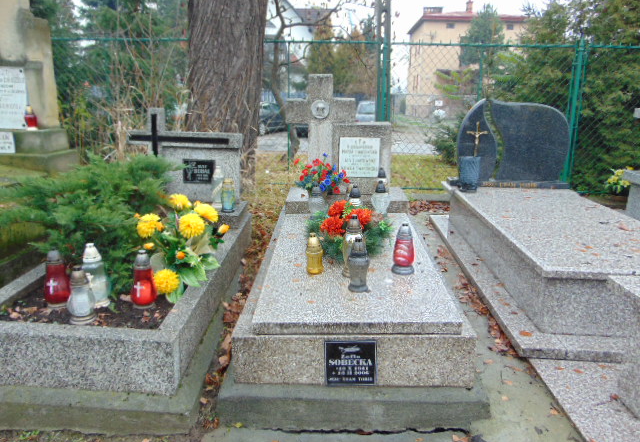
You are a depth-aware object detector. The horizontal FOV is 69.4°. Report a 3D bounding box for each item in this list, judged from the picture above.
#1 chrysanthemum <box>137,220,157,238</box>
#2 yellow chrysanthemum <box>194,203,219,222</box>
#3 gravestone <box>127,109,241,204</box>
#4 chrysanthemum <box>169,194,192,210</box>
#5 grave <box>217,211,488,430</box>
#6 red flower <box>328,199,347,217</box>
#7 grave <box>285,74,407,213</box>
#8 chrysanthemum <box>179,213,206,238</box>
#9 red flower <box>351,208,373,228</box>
[{"bbox_3d":[-0.856,0.037,2.280,0.097,0.085,0.090,1,17,1],"label":"chrysanthemum"},{"bbox_3d":[-0.560,-0.042,2.280,0.108,0.085,0.100,1,17,1],"label":"yellow chrysanthemum"},{"bbox_3d":[-0.985,-0.489,3.494,0.837,0.719,0.138,1,17,1],"label":"gravestone"},{"bbox_3d":[-0.709,-0.099,2.350,0.110,0.080,0.100,1,17,1],"label":"chrysanthemum"},{"bbox_3d":[0.158,0.420,2.688,1.113,0.453,1.655,1,17,1],"label":"grave"},{"bbox_3d":[0.107,-0.076,2.830,0.110,0.105,0.110,1,17,1],"label":"red flower"},{"bbox_3d":[0.207,-0.575,3.421,0.896,0.985,0.374,1,17,1],"label":"grave"},{"bbox_3d":[-0.615,0.022,2.230,0.122,0.105,0.112,1,17,1],"label":"chrysanthemum"},{"bbox_3d":[0.247,-0.021,2.750,0.125,0.115,0.120,1,17,1],"label":"red flower"}]

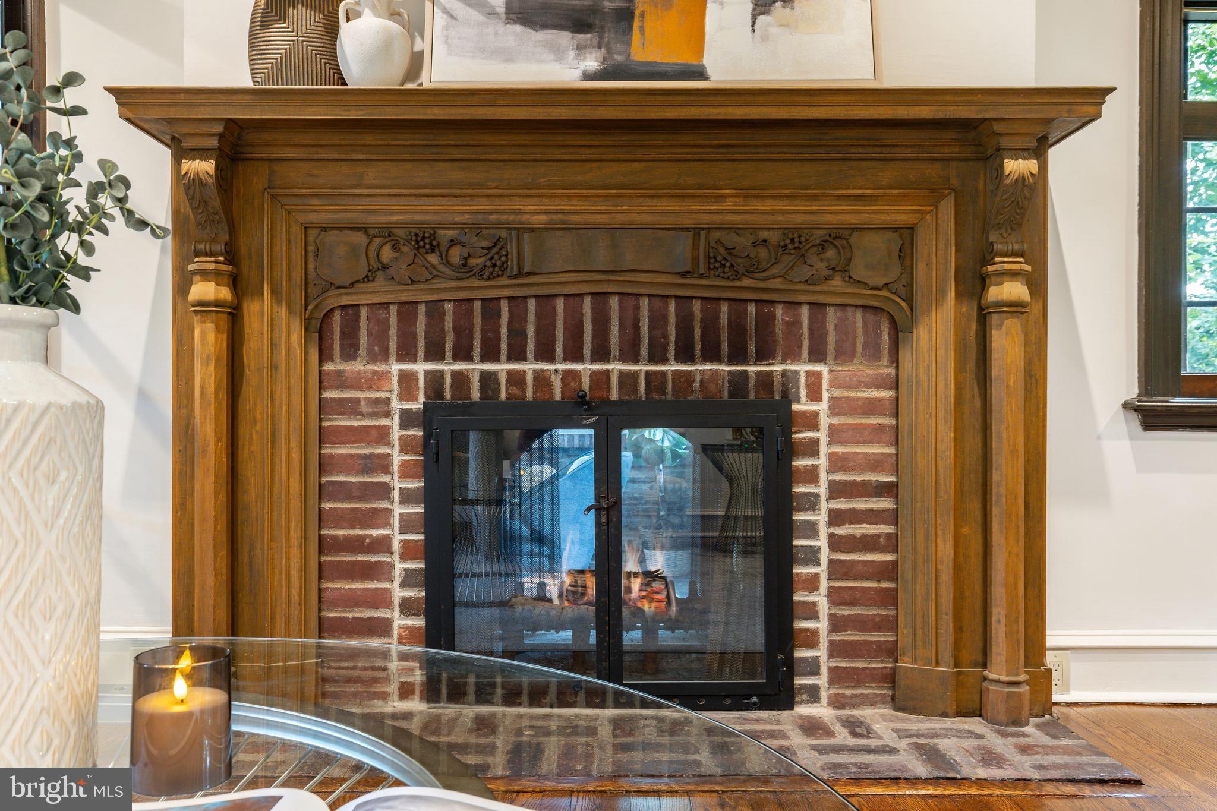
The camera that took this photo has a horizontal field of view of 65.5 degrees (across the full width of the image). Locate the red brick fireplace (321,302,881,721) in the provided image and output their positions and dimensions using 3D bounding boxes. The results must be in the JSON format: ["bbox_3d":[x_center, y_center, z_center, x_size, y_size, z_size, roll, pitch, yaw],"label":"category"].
[{"bbox_3d":[0.000,0.243,2.430,1.460,1.045,0.120,0,0,0],"label":"red brick fireplace"}]

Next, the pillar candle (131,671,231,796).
[{"bbox_3d":[-0.383,0.284,0.850,0.078,0.096,0.078,0,0,0],"label":"pillar candle"}]

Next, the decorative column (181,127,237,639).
[{"bbox_3d":[-0.965,0.063,2.280,0.122,1.410,0.130,0,0,0],"label":"decorative column"}]

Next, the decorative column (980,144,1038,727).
[{"bbox_3d":[0.965,0.077,2.280,0.122,1.385,0.130,0,0,0],"label":"decorative column"}]

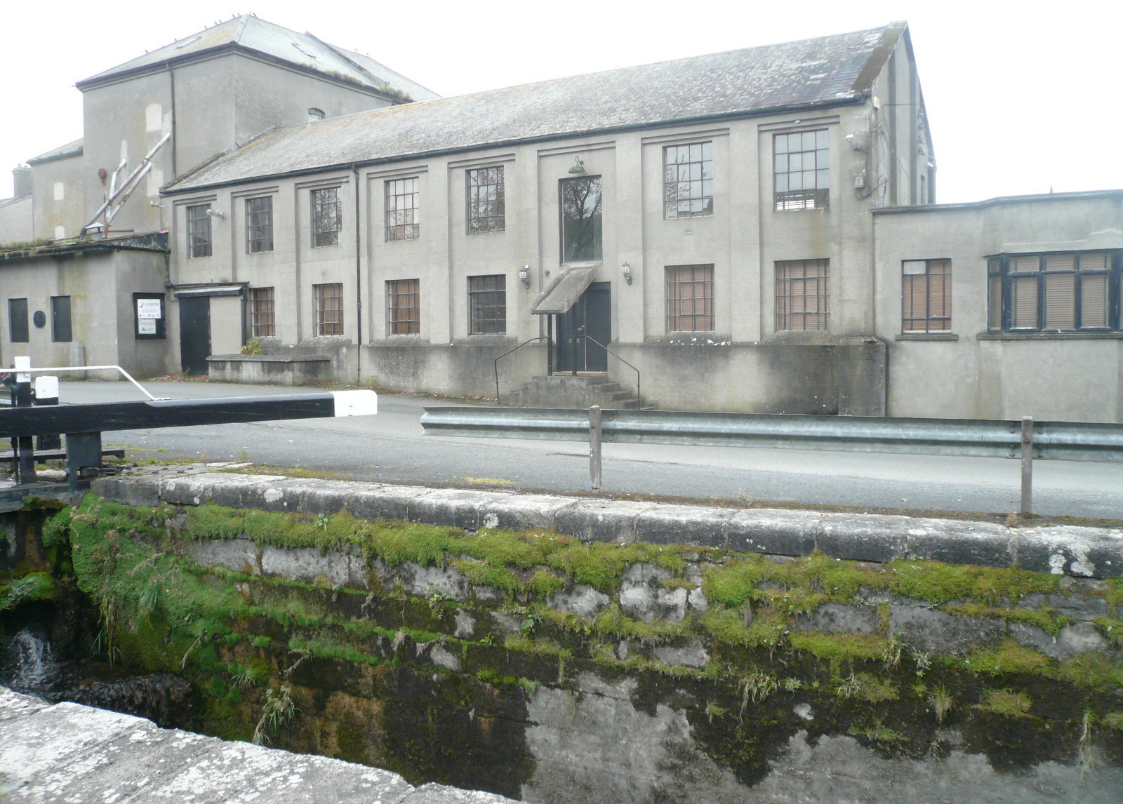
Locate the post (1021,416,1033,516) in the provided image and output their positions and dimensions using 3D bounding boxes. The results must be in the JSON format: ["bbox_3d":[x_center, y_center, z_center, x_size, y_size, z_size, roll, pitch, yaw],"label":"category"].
[{"bbox_3d":[3.869,0.529,7.550,0.088,0.820,0.095,1,4,22],"label":"post"}]

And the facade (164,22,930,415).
[{"bbox_3d":[-1.144,-4.544,25.895,21.350,8.670,7.800,2,5,30],"label":"facade"}]

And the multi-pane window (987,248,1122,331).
[{"bbox_3d":[8.760,-1.950,16.116,2.240,1.470,0.350,2,5,30],"label":"multi-pane window"}]

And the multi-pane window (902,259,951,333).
[{"bbox_3d":[7.001,-2.017,17.399,0.890,1.420,0.120,2,5,30],"label":"multi-pane window"}]

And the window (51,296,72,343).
[{"bbox_3d":[-15.401,-2.562,28.130,1.020,1.420,0.120,2,5,30],"label":"window"}]

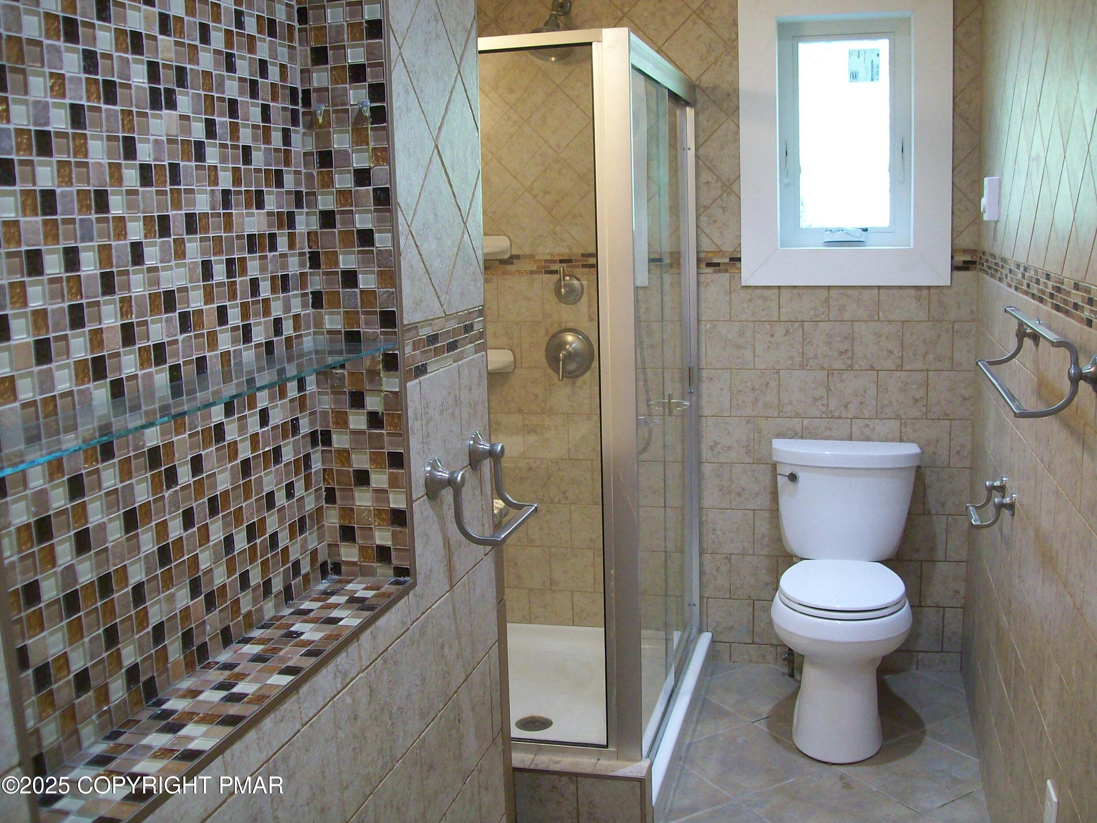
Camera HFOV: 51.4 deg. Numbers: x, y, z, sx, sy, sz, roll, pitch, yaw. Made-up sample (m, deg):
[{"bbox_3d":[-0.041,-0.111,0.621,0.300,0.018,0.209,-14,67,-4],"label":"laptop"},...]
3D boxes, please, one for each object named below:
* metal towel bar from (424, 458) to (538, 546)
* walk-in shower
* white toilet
[{"bbox_3d":[-0.086,0.105,1.586,0.100,0.114,0.230,1,10,15],"label":"metal towel bar"},{"bbox_3d":[-0.043,-0.053,3.380,0.880,1.875,1.050,1,10,15],"label":"walk-in shower"},{"bbox_3d":[0.873,0.533,3.388,0.460,0.780,0.725,1,10,15],"label":"white toilet"}]

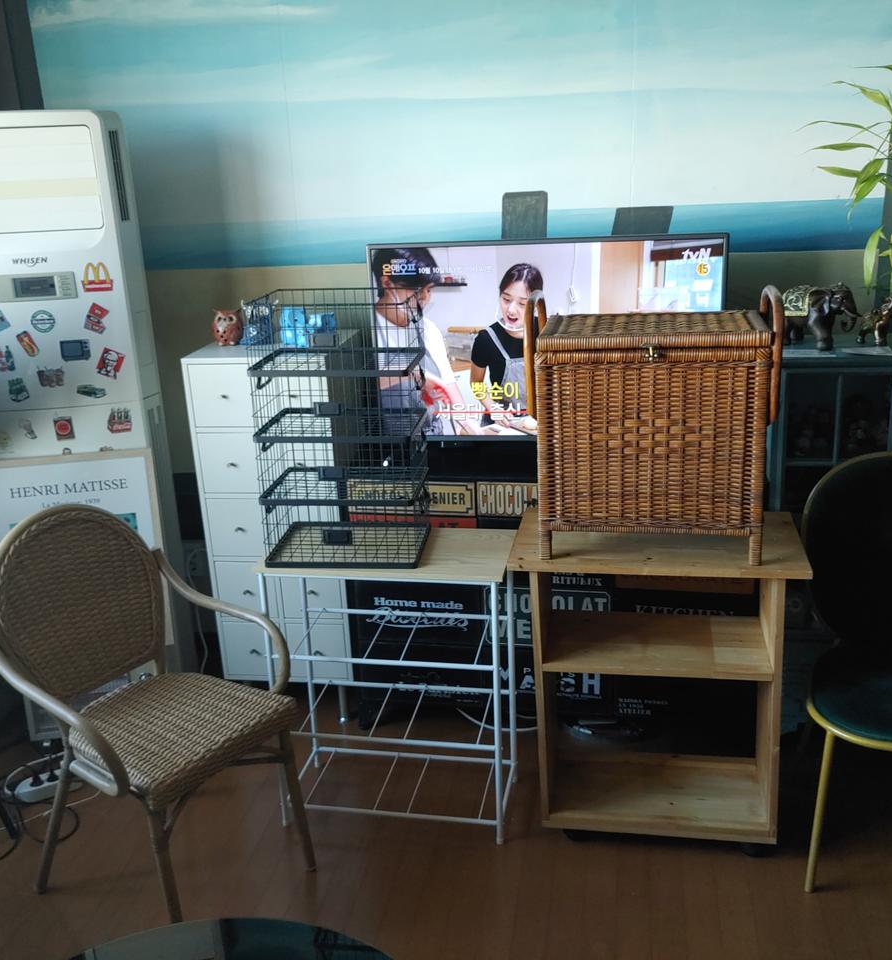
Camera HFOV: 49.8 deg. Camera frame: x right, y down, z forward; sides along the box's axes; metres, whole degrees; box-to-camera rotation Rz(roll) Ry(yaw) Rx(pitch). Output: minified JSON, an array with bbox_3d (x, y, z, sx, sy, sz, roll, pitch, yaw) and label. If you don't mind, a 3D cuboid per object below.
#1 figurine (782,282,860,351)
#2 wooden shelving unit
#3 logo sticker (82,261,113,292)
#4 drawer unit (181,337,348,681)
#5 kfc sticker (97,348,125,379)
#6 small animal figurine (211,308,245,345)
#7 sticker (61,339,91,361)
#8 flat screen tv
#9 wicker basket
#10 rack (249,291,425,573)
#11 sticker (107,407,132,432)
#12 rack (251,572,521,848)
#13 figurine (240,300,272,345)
[{"bbox_3d":[0.958,-0.424,2.482,0.075,0.160,0.176,-18,22,-42],"label":"figurine"},{"bbox_3d":[0.486,0.472,2.256,0.619,0.716,0.337,0,17,12],"label":"wooden shelving unit"},{"bbox_3d":[-0.919,-0.534,2.536,0.079,0.077,0.008,-3,16,-1],"label":"logo sticker"},{"bbox_3d":[-0.467,0.131,2.963,0.407,1.103,0.428,-1,17,8],"label":"drawer unit"},{"bbox_3d":[-0.907,-0.315,2.601,0.059,0.072,0.008,21,15,-8],"label":"kfc sticker"},{"bbox_3d":[-0.648,-0.455,2.855,0.073,0.099,0.064,-5,16,-5],"label":"small animal figurine"},{"bbox_3d":[-0.997,-0.347,2.588,0.079,0.056,0.008,-3,16,-1],"label":"sticker"},{"bbox_3d":[0.257,-0.377,2.648,0.976,0.555,0.068,1,17,14],"label":"flat screen tv"},{"bbox_3d":[0.443,-0.133,2.069,0.518,0.555,0.280,1,17,13],"label":"wicker basket"},{"bbox_3d":[-0.245,-0.130,2.260,0.364,0.601,0.297,-1,17,8],"label":"rack"},{"bbox_3d":[-0.896,-0.163,2.646,0.066,0.068,0.008,-3,16,-1],"label":"sticker"},{"bbox_3d":[-0.113,0.493,2.400,0.576,0.684,0.295,1,17,12],"label":"rack"},{"bbox_3d":[-0.554,-0.467,2.833,0.089,0.123,0.075,-4,16,-4],"label":"figurine"}]

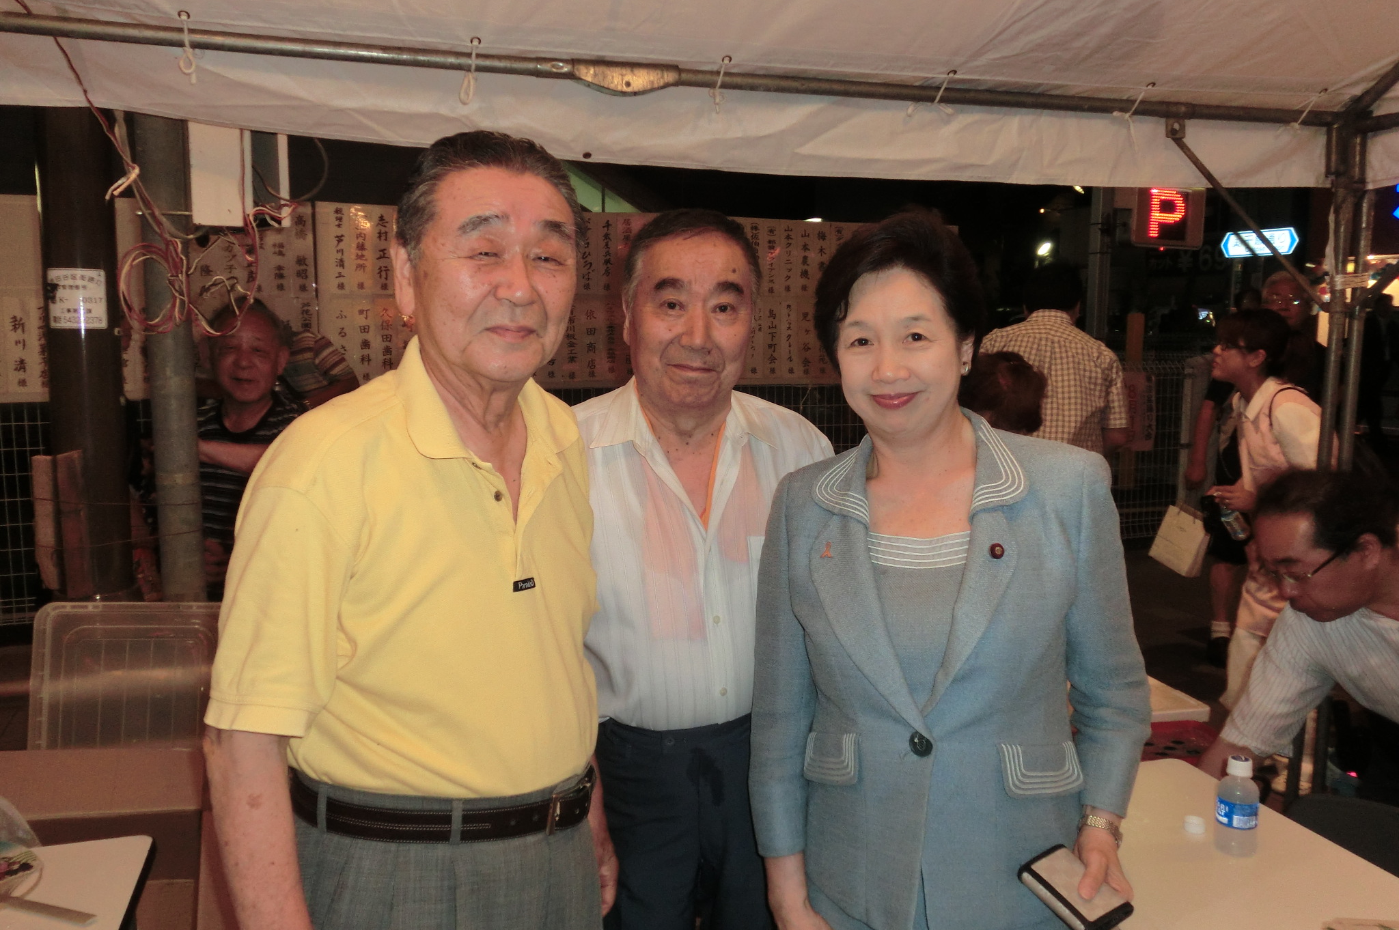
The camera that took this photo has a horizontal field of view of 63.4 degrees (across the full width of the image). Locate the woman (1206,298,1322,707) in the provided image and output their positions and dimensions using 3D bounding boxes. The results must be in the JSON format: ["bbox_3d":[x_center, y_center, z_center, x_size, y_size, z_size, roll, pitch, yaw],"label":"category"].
[{"bbox_3d":[1.998,0.213,4.019,0.500,1.525,0.460,2,7,13],"label":"woman"}]

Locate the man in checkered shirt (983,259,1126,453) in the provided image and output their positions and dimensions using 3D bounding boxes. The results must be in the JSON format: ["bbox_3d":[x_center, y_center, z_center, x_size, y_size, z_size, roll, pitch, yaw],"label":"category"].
[{"bbox_3d":[1.135,0.169,3.757,0.520,1.662,0.340,3,7,22],"label":"man in checkered shirt"}]

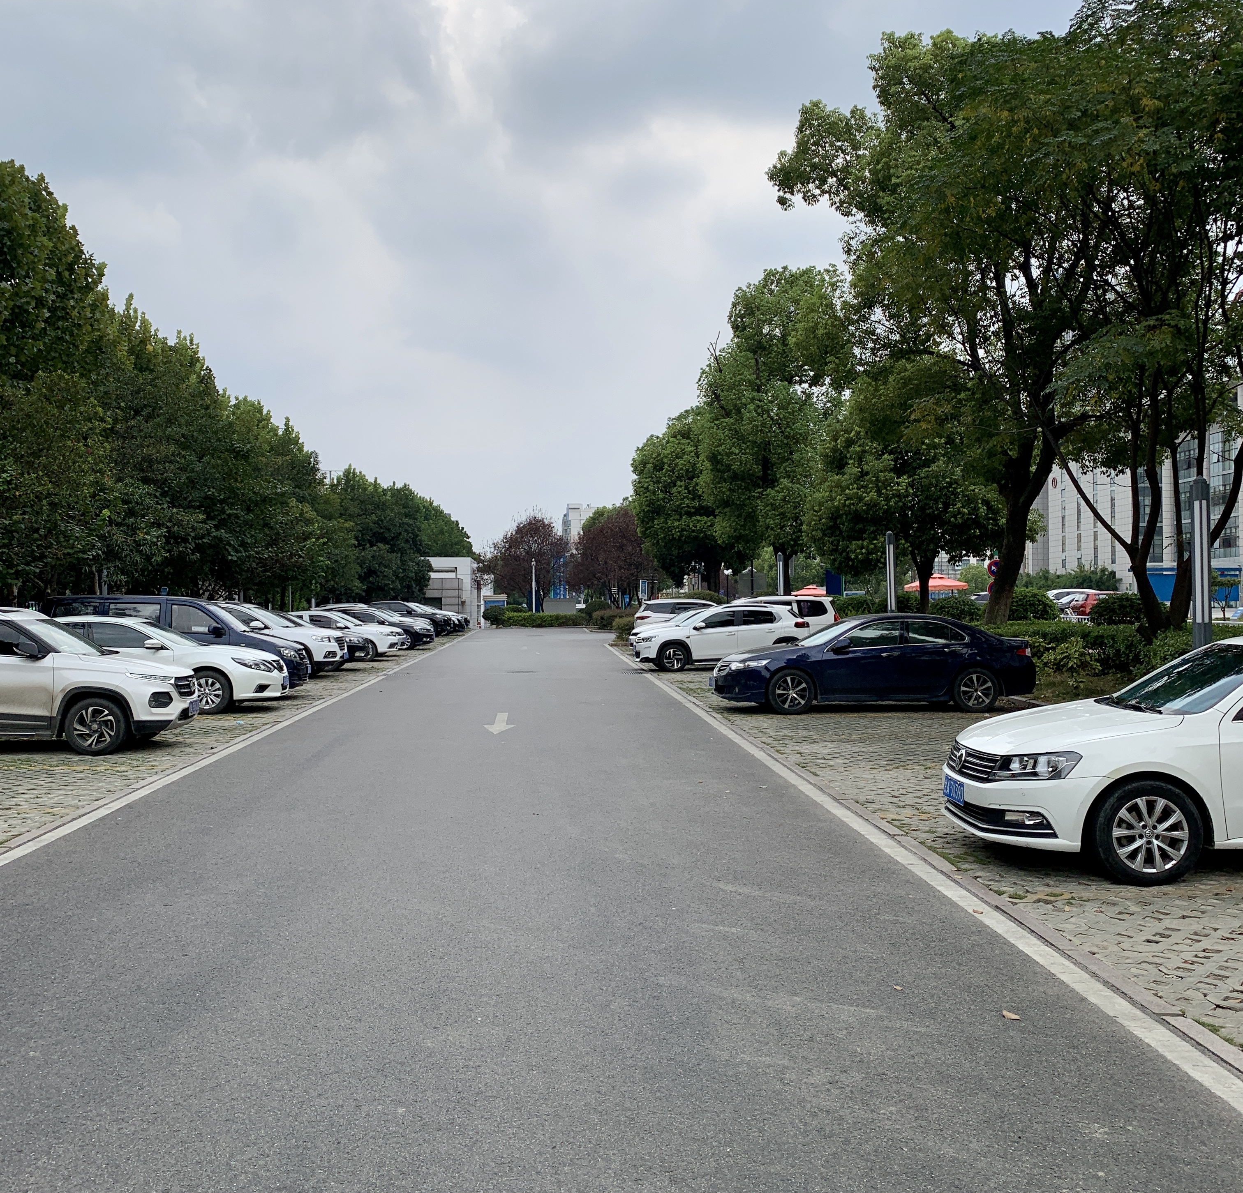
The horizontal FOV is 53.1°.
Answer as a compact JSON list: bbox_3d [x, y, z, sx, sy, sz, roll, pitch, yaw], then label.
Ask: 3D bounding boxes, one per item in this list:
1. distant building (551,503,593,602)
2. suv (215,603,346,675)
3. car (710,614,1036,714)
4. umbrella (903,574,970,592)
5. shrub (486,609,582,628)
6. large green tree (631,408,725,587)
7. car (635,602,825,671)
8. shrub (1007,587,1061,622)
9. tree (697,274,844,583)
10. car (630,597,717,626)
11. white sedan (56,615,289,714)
[{"bbox_3d":[-15.103,-15.138,440.000,15.000,36.000,16.000,-1,0,-3],"label":"distant building"},{"bbox_3d":[-8.780,0.996,29.300,4.500,1.700,1.830,-1,0,-4],"label":"suv"},{"bbox_3d":[3.830,0.976,19.100,4.720,1.440,1.840,-1,0,-2],"label":"car"},{"bbox_3d":[14.953,0.354,59.088,2.950,2.798,2.950,0,0,-4],"label":"umbrella"},{"bbox_3d":[-5.441,1.424,77.500,6.100,1.020,1.200,-1,0,-4],"label":"shrub"},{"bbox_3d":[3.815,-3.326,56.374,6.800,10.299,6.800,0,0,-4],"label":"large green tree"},{"bbox_3d":[2.454,0.979,30.510,4.280,1.570,1.770,0,0,-4],"label":"car"},{"bbox_3d":[10.601,0.608,32.000,1.420,1.600,1.420,-1,0,-4],"label":"shrub"},{"bbox_3d":[5.874,-5.463,47.997,6.000,14.499,6.000,0,0,-4],"label":"tree"},{"bbox_3d":[2.849,0.950,41.267,4.800,1.680,1.820,0,0,-4],"label":"car"},{"bbox_3d":[-7.765,1.062,19.899,4.850,1.490,1.830,0,0,-4],"label":"white sedan"}]

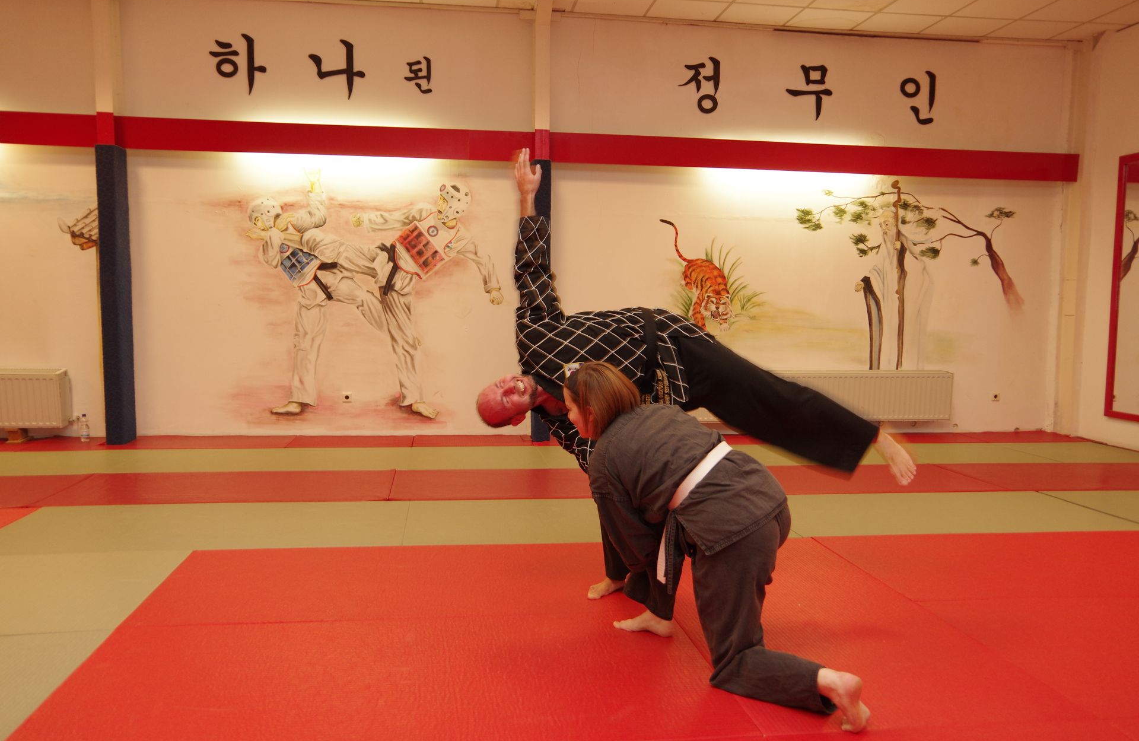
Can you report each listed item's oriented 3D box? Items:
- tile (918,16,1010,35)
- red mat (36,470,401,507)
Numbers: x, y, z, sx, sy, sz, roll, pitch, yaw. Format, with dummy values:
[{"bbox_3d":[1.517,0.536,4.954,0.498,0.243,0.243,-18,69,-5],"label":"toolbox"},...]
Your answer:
[{"bbox_3d":[3.592,-3.112,7.715,0.635,0.020,0.460,0,4,-8],"label":"tile"},{"bbox_3d":[-2.146,0.755,5.444,2.000,0.035,1.000,0,4,-8],"label":"red mat"}]

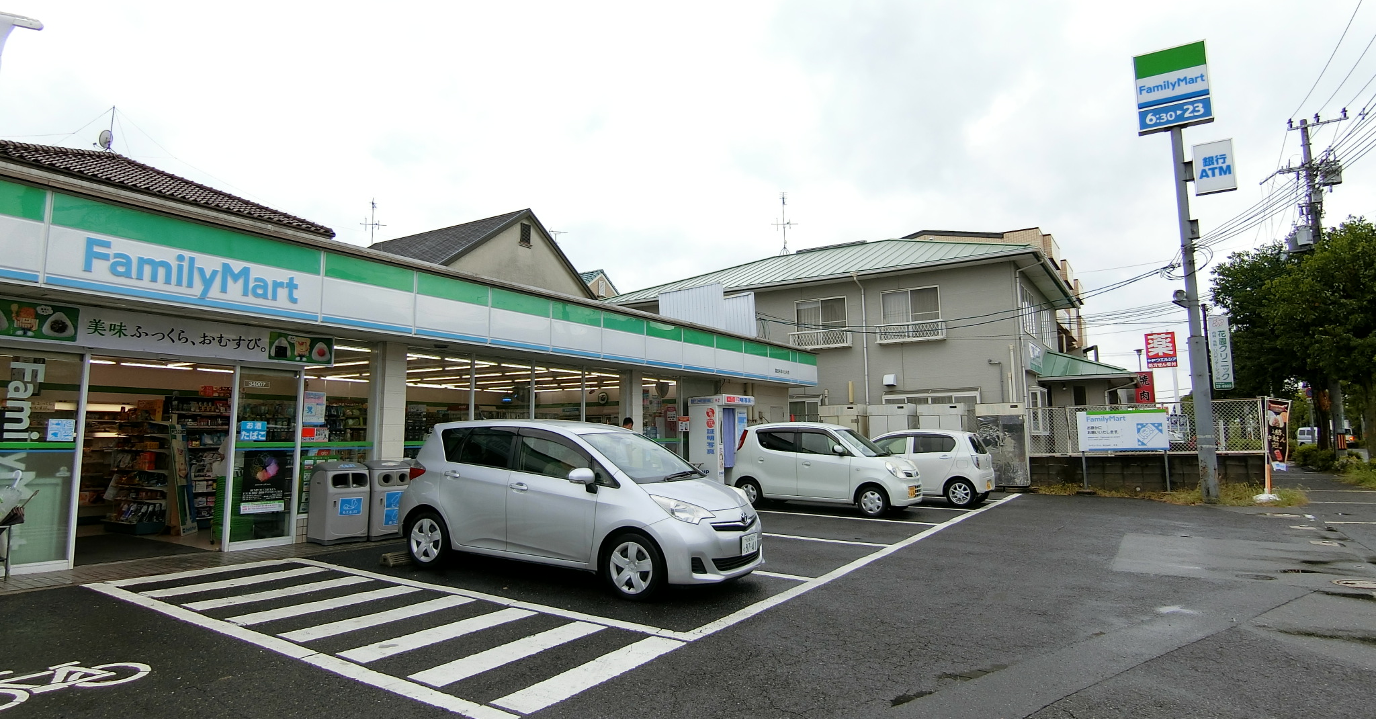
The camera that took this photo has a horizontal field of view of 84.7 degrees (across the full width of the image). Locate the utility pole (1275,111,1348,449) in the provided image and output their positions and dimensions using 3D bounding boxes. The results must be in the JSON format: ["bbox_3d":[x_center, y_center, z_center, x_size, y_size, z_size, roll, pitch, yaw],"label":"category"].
[{"bbox_3d":[24.613,-2.786,29.373,2.000,14.275,1.400,-4,-7,32],"label":"utility pole"}]

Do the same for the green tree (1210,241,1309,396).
[{"bbox_3d":[26.400,-0.350,34.000,5.600,10.200,5.600,-5,-7,34],"label":"green tree"}]

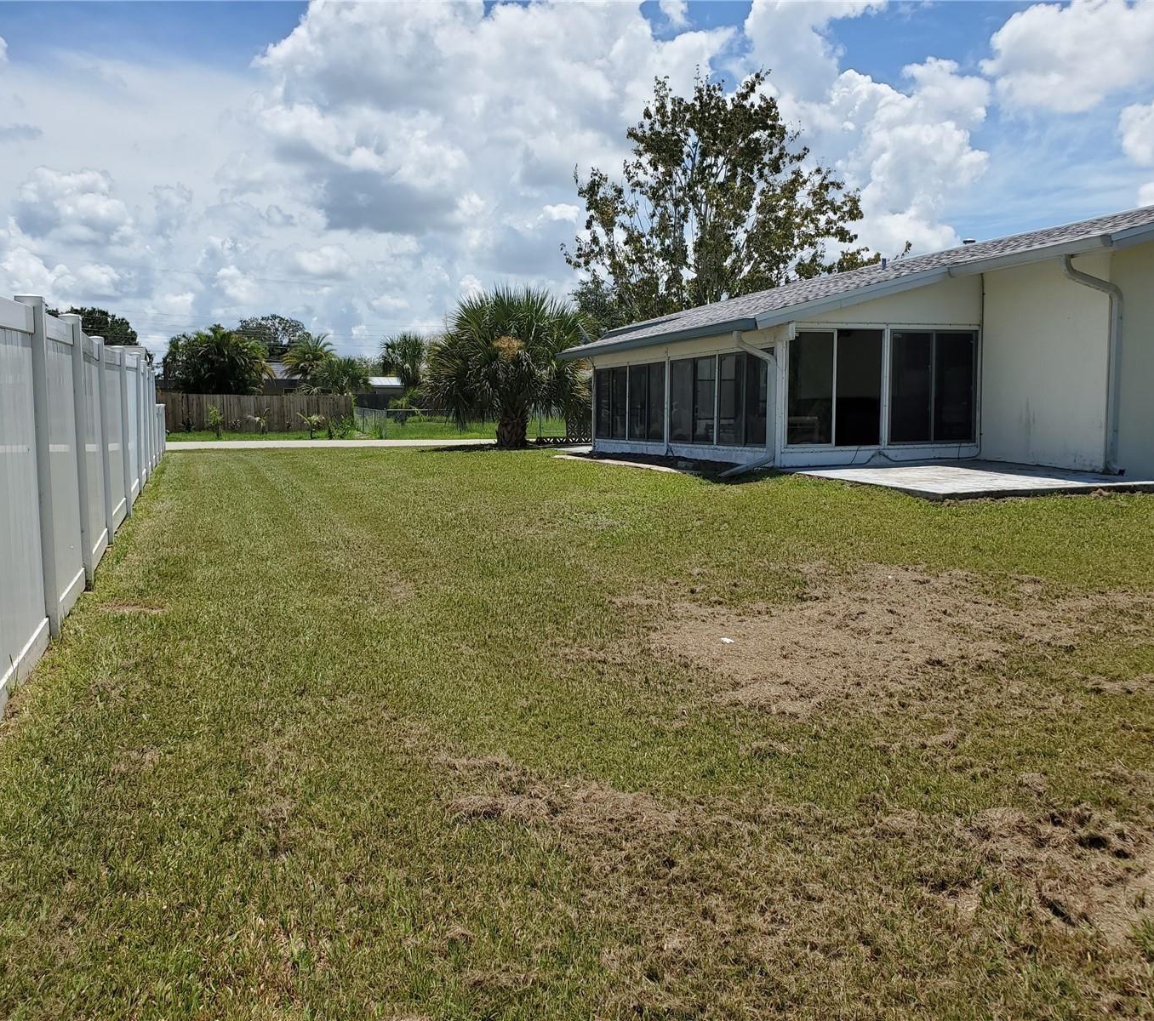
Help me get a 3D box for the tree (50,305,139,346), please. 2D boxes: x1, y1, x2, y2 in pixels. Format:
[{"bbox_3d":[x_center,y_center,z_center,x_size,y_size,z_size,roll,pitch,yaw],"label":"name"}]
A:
[{"bbox_3d":[-33.064,-9.537,69.406,6.710,8.600,6.710,0,5,0],"label":"tree"}]

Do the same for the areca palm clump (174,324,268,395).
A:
[{"bbox_3d":[-18.436,-6.776,52.594,5.200,5.580,5.200,0,5,0],"label":"areca palm clump"}]

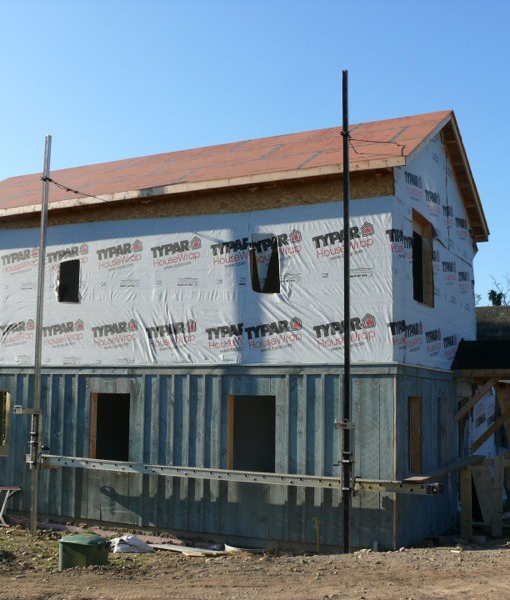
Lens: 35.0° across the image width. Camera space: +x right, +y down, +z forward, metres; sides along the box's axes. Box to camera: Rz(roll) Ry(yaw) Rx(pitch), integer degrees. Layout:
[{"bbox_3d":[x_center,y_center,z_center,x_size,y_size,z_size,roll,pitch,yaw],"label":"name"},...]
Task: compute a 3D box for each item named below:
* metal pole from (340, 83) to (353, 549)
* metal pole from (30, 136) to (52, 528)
[{"bbox_3d":[1.348,0.063,11.950,0.085,7.230,0.085,-3,-9,28],"label":"metal pole"},{"bbox_3d":[-3.870,0.527,14.679,0.100,7.307,0.100,-4,-9,28],"label":"metal pole"}]

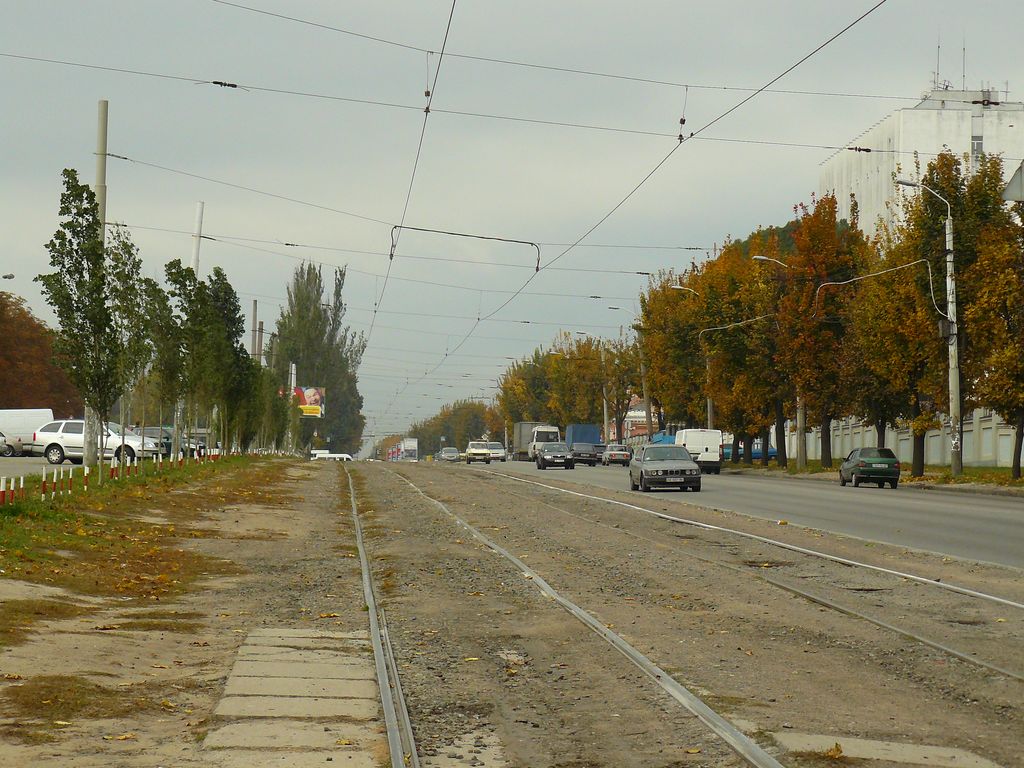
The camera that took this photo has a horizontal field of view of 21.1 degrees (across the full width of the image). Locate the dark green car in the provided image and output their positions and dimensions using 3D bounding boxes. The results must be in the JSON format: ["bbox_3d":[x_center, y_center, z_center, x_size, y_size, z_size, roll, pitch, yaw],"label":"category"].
[{"bbox_3d":[12.520,2.937,96.814,1.670,1.410,4.000,0,-1,-4],"label":"dark green car"}]

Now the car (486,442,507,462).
[{"bbox_3d":[-1.410,5.314,213.014,1.700,1.420,4.300,0,-1,-4],"label":"car"}]

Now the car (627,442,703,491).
[{"bbox_3d":[4.610,2.546,83.514,1.760,1.410,4.720,0,-1,-4],"label":"car"}]

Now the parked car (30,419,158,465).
[{"bbox_3d":[-14.000,1.993,93.815,4.570,1.470,1.770,0,-1,16],"label":"parked car"}]

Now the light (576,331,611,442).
[{"bbox_3d":[7.174,0.919,240.700,2.800,11.000,0.450,0,-1,-4],"label":"light"}]

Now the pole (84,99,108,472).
[{"bbox_3d":[-10.999,-2.640,73.000,0.380,9.900,0.380,2,0,-4],"label":"pole"}]

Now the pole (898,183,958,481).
[{"bbox_3d":[15.745,-2.098,104.000,2.350,11.200,0.450,0,-1,-4],"label":"pole"}]

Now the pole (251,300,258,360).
[{"bbox_3d":[-16.287,-0.472,173.000,0.360,9.800,0.360,0,-1,-4],"label":"pole"}]

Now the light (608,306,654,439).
[{"bbox_3d":[8.985,-0.056,206.000,3.200,11.400,0.500,0,-1,-4],"label":"light"}]

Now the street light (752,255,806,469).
[{"bbox_3d":[13.521,-1.085,138.800,2.650,10.800,0.450,0,-1,-4],"label":"street light"}]

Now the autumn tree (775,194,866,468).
[{"bbox_3d":[15.051,-2.557,134.000,4.300,13.100,4.500,0,-1,-4],"label":"autumn tree"}]

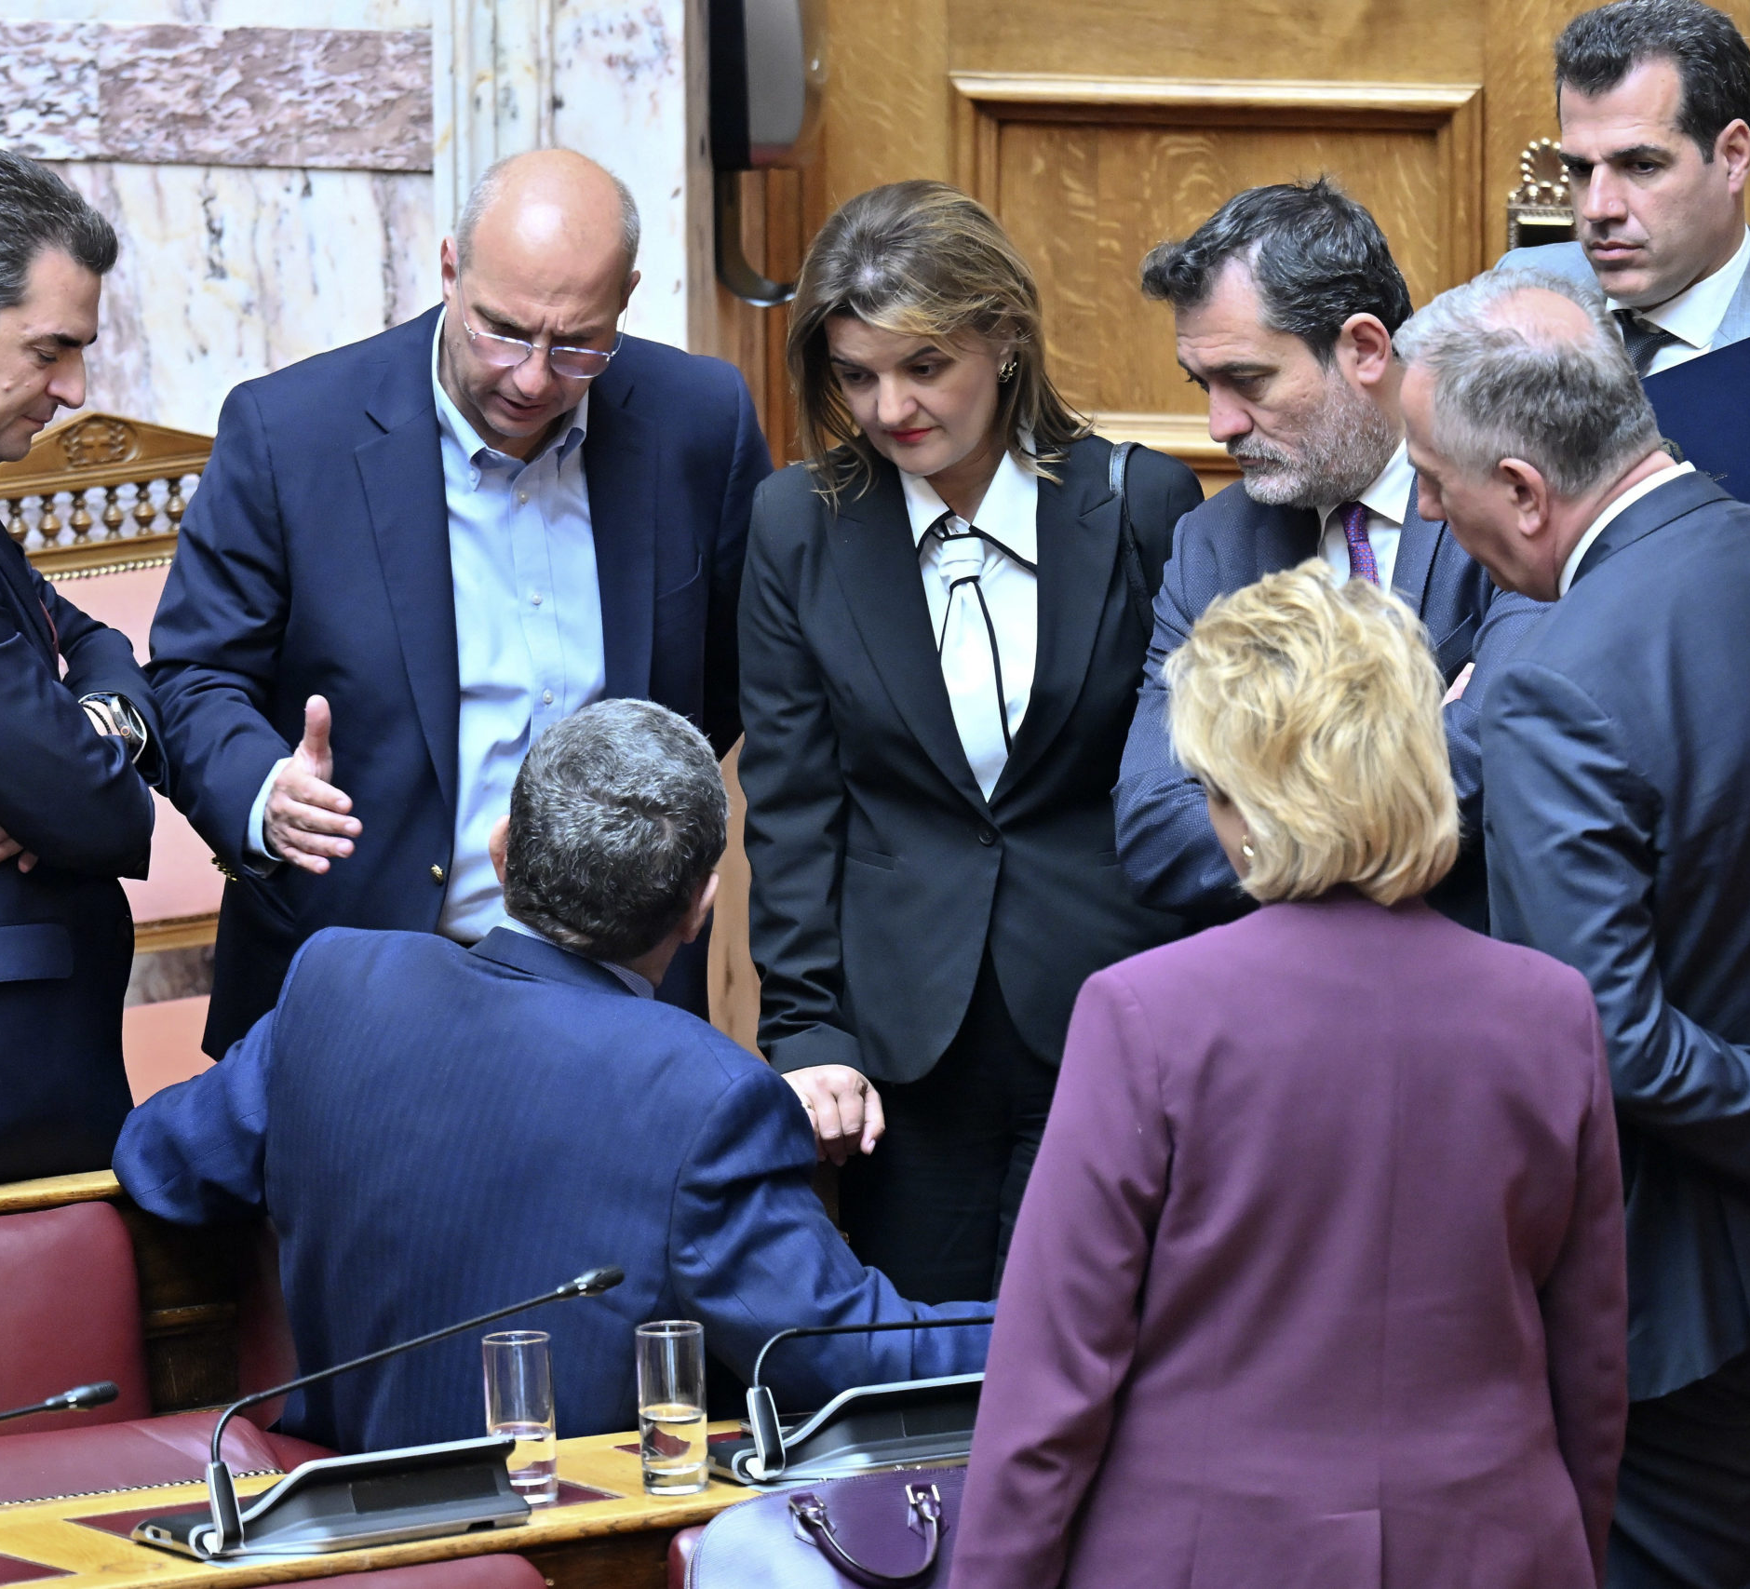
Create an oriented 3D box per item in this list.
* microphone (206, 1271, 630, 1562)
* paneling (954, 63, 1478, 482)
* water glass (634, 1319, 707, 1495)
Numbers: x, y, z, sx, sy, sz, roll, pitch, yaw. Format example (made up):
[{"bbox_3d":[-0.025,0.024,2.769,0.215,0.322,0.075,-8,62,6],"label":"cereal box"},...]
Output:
[{"bbox_3d":[-0.376,0.499,19.800,0.355,0.205,0.045,-2,12,-10],"label":"microphone"},{"bbox_3d":[0.315,-0.478,22.500,0.490,0.370,0.050,1,12,9],"label":"paneling"},{"bbox_3d":[-0.163,0.496,19.800,0.057,0.135,0.057,0,12,0],"label":"water glass"}]

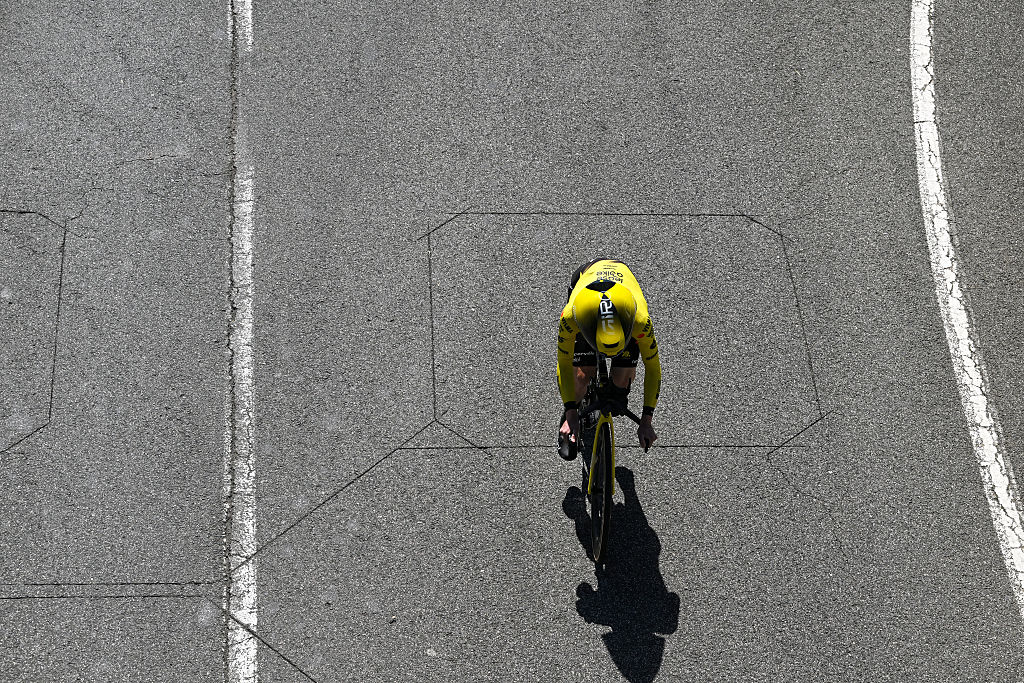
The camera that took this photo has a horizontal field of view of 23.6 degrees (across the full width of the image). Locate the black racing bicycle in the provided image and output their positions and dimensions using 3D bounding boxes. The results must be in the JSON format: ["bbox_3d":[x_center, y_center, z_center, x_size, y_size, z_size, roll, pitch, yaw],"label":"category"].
[{"bbox_3d":[0.435,0.275,12.078,0.400,1.020,1.680,-2,39,-2],"label":"black racing bicycle"}]

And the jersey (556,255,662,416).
[{"bbox_3d":[0.455,-0.062,11.661,0.500,0.480,0.830,-2,39,-2],"label":"jersey"}]

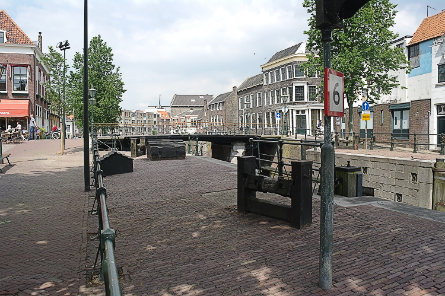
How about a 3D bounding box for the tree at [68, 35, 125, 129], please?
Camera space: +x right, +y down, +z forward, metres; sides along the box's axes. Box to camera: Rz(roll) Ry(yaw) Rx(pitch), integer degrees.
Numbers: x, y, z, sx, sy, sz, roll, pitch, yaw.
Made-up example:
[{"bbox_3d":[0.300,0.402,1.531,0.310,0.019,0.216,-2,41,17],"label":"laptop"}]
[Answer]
[{"bbox_3d":[-13.601,-6.640,35.719,6.100,10.855,6.100,0,3,0],"label":"tree"}]

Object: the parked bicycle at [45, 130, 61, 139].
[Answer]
[{"bbox_3d":[-15.292,-1.302,29.973,1.750,1.040,0.580,0,3,3],"label":"parked bicycle"}]

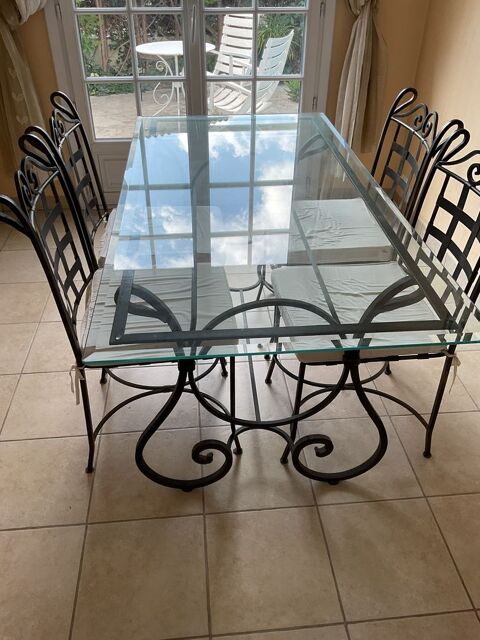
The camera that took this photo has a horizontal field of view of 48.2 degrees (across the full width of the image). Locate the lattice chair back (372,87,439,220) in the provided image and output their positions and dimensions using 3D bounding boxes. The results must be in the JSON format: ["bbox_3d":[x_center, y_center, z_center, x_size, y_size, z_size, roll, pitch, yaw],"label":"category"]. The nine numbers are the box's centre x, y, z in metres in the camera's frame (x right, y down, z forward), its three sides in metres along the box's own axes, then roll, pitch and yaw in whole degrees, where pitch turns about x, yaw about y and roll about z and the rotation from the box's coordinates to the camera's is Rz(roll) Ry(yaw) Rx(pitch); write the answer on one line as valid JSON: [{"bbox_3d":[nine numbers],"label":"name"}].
[{"bbox_3d":[0.588,-0.520,1.866,0.166,0.479,0.404,-3,37,-5],"label":"lattice chair back"}]

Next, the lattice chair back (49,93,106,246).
[{"bbox_3d":[-0.565,-0.477,1.824,0.162,0.489,0.418,-3,37,-5],"label":"lattice chair back"}]

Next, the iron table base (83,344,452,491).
[{"bbox_3d":[0.020,-0.124,1.920,0.748,0.718,1.456,-3,37,-5],"label":"iron table base"}]

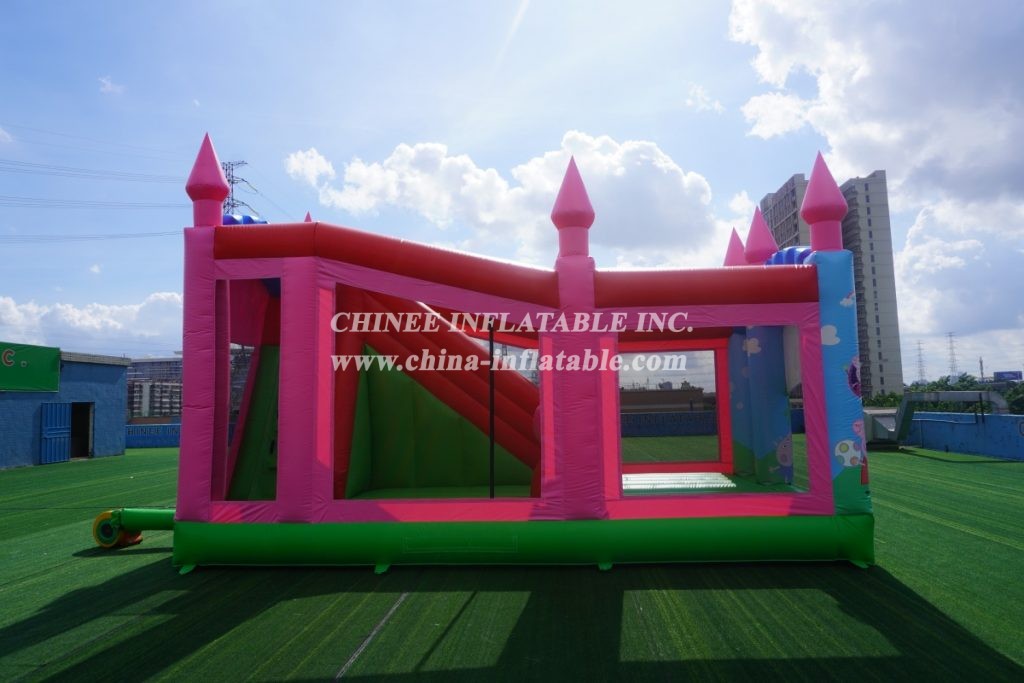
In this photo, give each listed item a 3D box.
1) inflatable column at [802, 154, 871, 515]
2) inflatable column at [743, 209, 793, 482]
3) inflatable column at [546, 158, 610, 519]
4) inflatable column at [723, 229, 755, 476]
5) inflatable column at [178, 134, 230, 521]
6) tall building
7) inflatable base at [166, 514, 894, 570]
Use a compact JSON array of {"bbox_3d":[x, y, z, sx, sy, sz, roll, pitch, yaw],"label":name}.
[{"bbox_3d":[3.339,-0.163,7.114,0.470,3.780,0.450,-1,-6,2],"label":"inflatable column"},{"bbox_3d":[3.432,0.025,9.158,0.460,3.780,0.450,-1,-6,2],"label":"inflatable column"},{"bbox_3d":[0.776,-0.131,8.116,0.604,4.267,0.549,-1,-5,3],"label":"inflatable column"},{"bbox_3d":[3.452,0.120,10.236,0.450,3.780,0.450,-1,-6,2],"label":"inflatable column"},{"bbox_3d":[-3.347,-0.220,7.426,0.450,4.220,0.450,-1,-6,2],"label":"inflatable column"},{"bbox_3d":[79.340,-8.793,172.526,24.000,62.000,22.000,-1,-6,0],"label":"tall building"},{"bbox_3d":[0.119,2.170,8.674,7.050,0.470,3.700,-1,-6,2],"label":"inflatable base"}]

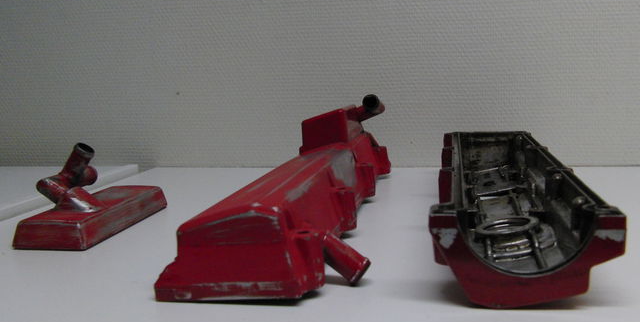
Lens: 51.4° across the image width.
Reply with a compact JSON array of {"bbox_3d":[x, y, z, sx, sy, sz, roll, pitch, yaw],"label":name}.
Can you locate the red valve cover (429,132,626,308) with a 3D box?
[{"bbox_3d":[0.160,0.024,0.598,0.103,0.053,0.467,0,8,11],"label":"red valve cover"}]

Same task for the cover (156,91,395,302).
[{"bbox_3d":[0.009,-0.002,0.624,0.129,0.105,0.487,0,8,11],"label":"cover"}]

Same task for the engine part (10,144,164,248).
[{"bbox_3d":[-0.208,0.021,0.604,0.080,0.076,0.175,0,8,10],"label":"engine part"}]

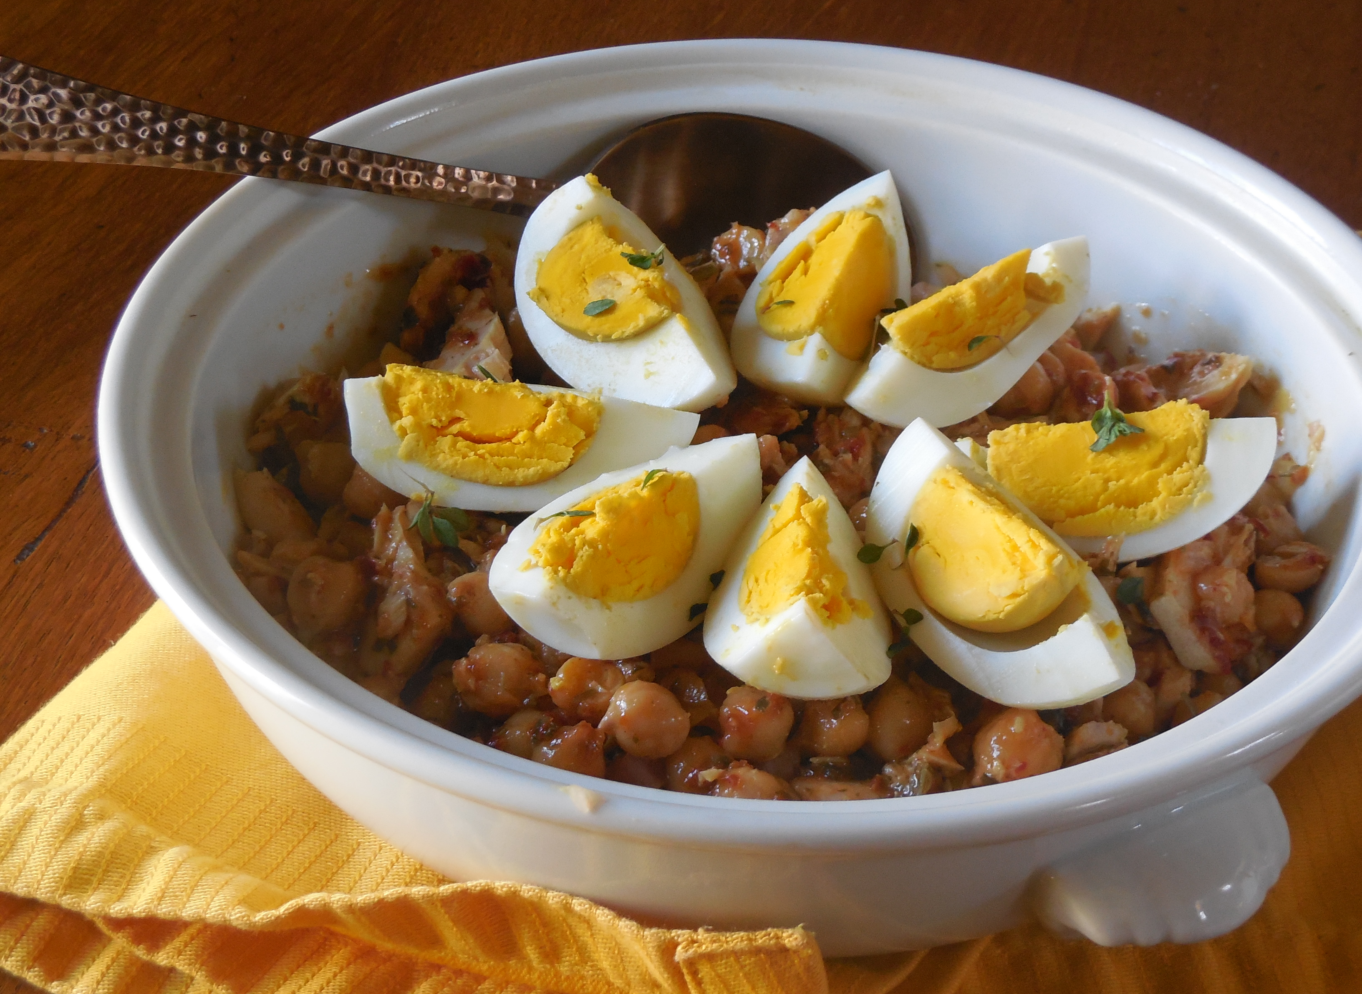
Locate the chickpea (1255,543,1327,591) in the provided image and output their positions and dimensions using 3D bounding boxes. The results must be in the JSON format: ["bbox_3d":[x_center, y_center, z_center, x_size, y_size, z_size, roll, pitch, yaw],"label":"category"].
[{"bbox_3d":[0.096,0.011,0.438,0.011,0.009,0.010,1,38,0],"label":"chickpea"}]

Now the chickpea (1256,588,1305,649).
[{"bbox_3d":[0.091,0.019,0.428,0.010,0.010,0.010,1,38,0],"label":"chickpea"}]

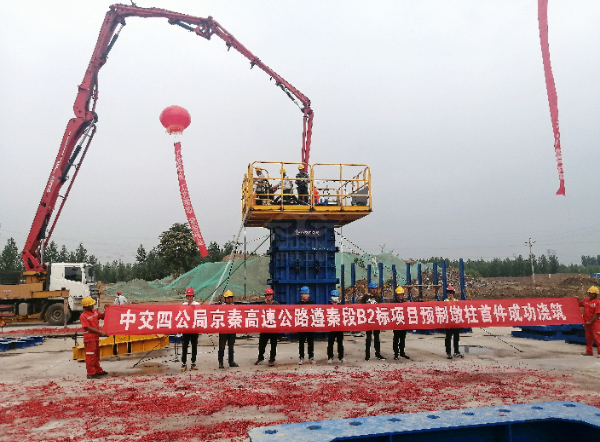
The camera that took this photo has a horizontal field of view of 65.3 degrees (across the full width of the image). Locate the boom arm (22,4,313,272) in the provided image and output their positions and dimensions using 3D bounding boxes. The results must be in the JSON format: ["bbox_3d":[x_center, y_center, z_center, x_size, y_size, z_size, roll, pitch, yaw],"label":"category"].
[{"bbox_3d":[-6.443,-3.935,19.536,15.383,11.971,1.100,-4,-7,27],"label":"boom arm"}]

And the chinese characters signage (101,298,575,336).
[{"bbox_3d":[1.326,2.183,10.724,11.165,0.720,0.150,0,-6,-7],"label":"chinese characters signage"}]

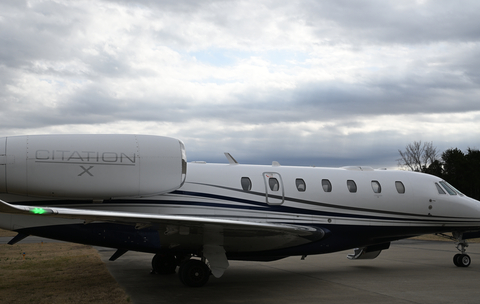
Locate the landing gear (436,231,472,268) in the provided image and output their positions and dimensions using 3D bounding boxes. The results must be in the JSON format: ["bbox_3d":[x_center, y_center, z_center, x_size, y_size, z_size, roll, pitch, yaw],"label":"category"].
[{"bbox_3d":[6.600,2.980,17.280,0.960,1.150,0.420,2,-7,-19],"label":"landing gear"}]

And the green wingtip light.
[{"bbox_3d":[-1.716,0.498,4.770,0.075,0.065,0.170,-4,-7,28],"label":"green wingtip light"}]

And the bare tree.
[{"bbox_3d":[31.800,5.600,100.000,7.500,14.700,7.200,0,-7,0],"label":"bare tree"}]

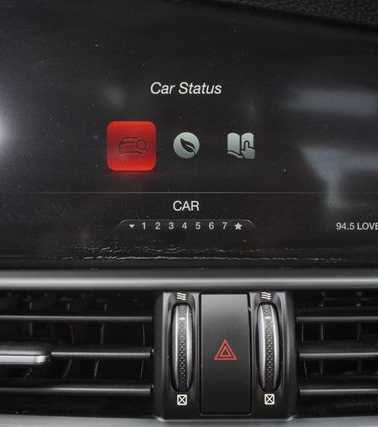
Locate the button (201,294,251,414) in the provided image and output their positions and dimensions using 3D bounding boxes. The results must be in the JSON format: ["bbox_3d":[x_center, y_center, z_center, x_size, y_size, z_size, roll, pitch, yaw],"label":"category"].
[{"bbox_3d":[0.016,0.060,0.328,0.021,0.051,0.008,0,-14,0],"label":"button"}]

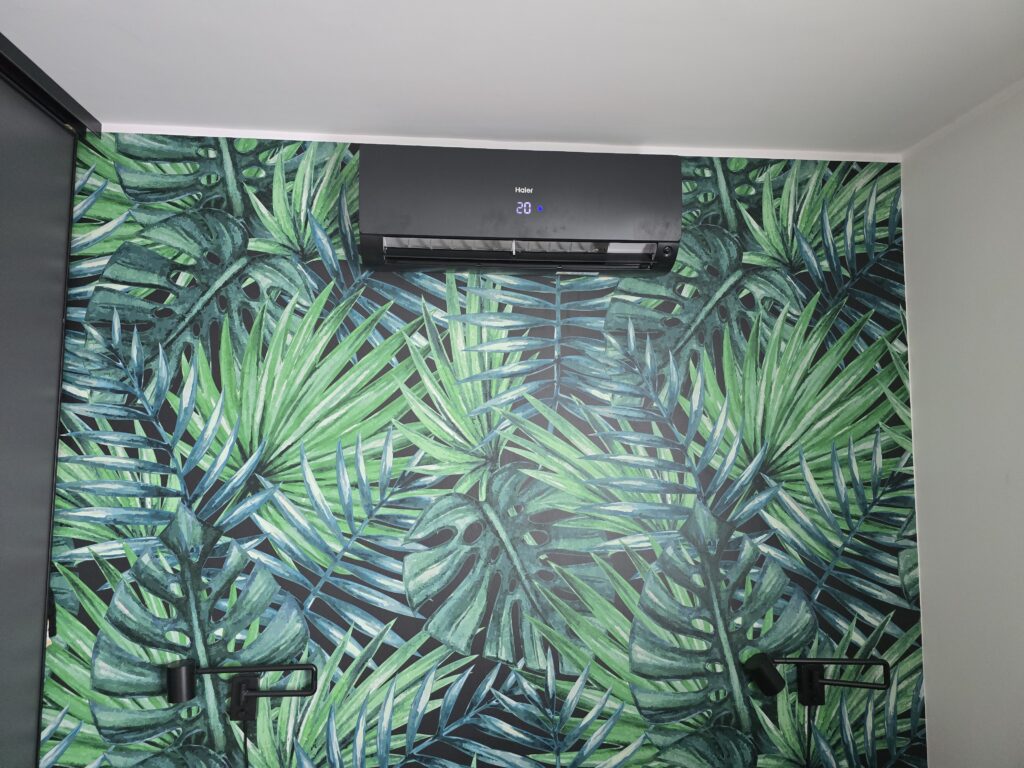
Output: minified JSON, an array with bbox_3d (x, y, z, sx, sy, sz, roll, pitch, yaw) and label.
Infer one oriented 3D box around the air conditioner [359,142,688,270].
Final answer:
[{"bbox_3d":[0.023,-0.472,1.925,0.868,0.300,0.203,1,-5,-5],"label":"air conditioner"}]

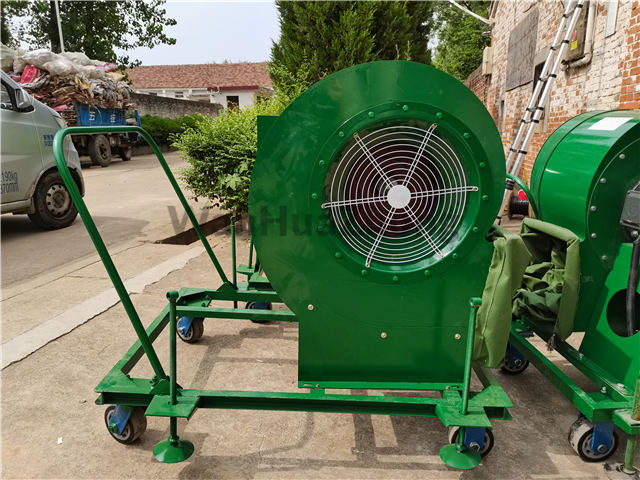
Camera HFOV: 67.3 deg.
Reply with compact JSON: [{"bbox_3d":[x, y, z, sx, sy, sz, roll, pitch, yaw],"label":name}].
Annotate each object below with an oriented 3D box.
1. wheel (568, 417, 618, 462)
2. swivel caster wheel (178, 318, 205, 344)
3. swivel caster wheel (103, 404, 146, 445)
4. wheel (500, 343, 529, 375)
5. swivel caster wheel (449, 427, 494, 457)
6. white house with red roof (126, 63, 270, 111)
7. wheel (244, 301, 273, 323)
[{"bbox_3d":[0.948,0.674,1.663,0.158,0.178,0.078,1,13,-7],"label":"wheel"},{"bbox_3d":[-0.652,0.426,2.422,0.158,0.178,0.078,13,17,38],"label":"swivel caster wheel"},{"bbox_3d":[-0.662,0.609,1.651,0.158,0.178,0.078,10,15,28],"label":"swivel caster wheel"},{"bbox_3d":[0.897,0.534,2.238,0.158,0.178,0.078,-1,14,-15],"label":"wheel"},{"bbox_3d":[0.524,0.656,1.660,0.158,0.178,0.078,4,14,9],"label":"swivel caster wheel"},{"bbox_3d":[-7.083,-8.737,30.000,12.500,4.500,6.800,8,15,23],"label":"white house with red roof"},{"bbox_3d":[-0.338,0.372,2.700,0.158,0.178,0.078,5,14,13],"label":"wheel"}]

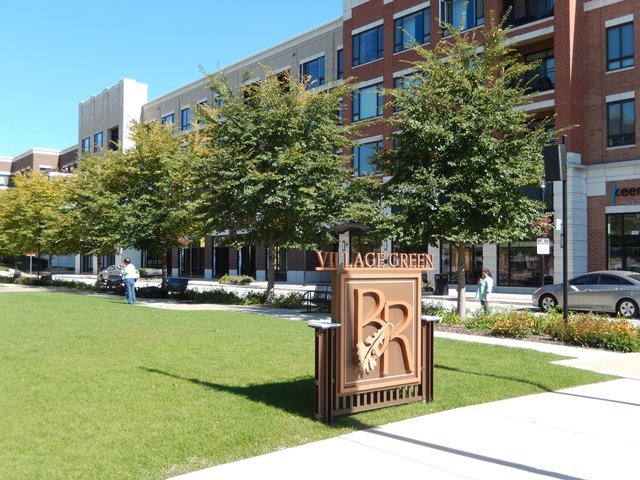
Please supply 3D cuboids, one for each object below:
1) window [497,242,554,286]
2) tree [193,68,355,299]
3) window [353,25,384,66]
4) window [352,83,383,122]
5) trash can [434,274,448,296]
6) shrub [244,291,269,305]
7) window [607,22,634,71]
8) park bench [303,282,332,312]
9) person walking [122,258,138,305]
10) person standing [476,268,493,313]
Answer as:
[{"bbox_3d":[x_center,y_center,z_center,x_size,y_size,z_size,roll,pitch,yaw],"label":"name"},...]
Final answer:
[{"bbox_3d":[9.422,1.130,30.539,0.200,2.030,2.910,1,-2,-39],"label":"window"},{"bbox_3d":[-1.768,-2.061,25.661,6.000,8.968,6.300,0,-1,0],"label":"tree"},{"bbox_3d":[2.910,-11.821,40.717,0.150,1.925,2.836,1,-2,-38],"label":"window"},{"bbox_3d":[2.824,-8.017,39.039,0.200,1.870,2.710,1,-2,-39],"label":"window"},{"bbox_3d":[5.400,1.950,29.600,0.600,0.940,0.600,1,-2,-39],"label":"trash can"},{"bbox_3d":[-2.386,2.164,25.028,0.650,0.480,0.780,1,-2,-38],"label":"shrub"},{"bbox_3d":[13.383,-8.614,29.696,0.150,1.960,1.262,1,-2,-38],"label":"window"},{"bbox_3d":[0.228,1.844,20.567,0.620,0.880,1.800,1,-2,-38],"label":"park bench"},{"bbox_3d":[-7.200,1.570,25.150,0.480,1.750,0.560,-1,-1,37],"label":"person walking"},{"bbox_3d":[5.070,1.630,20.500,0.420,1.550,0.500,1,-1,-21],"label":"person standing"}]

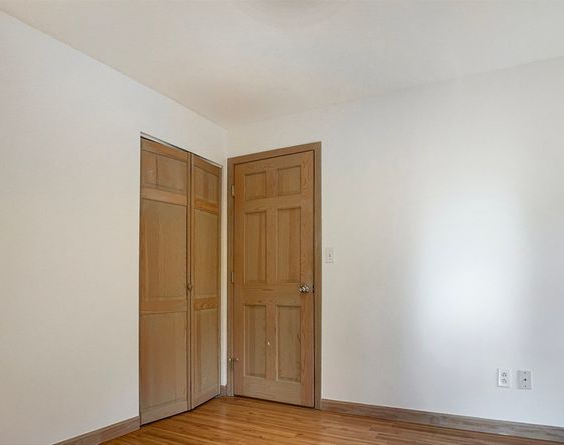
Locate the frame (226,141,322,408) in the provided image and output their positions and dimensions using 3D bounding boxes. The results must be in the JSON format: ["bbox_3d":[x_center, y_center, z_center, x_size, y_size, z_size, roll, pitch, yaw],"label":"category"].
[{"bbox_3d":[-0.070,0.430,4.074,0.907,2.110,0.110,-4,-7,28],"label":"frame"}]

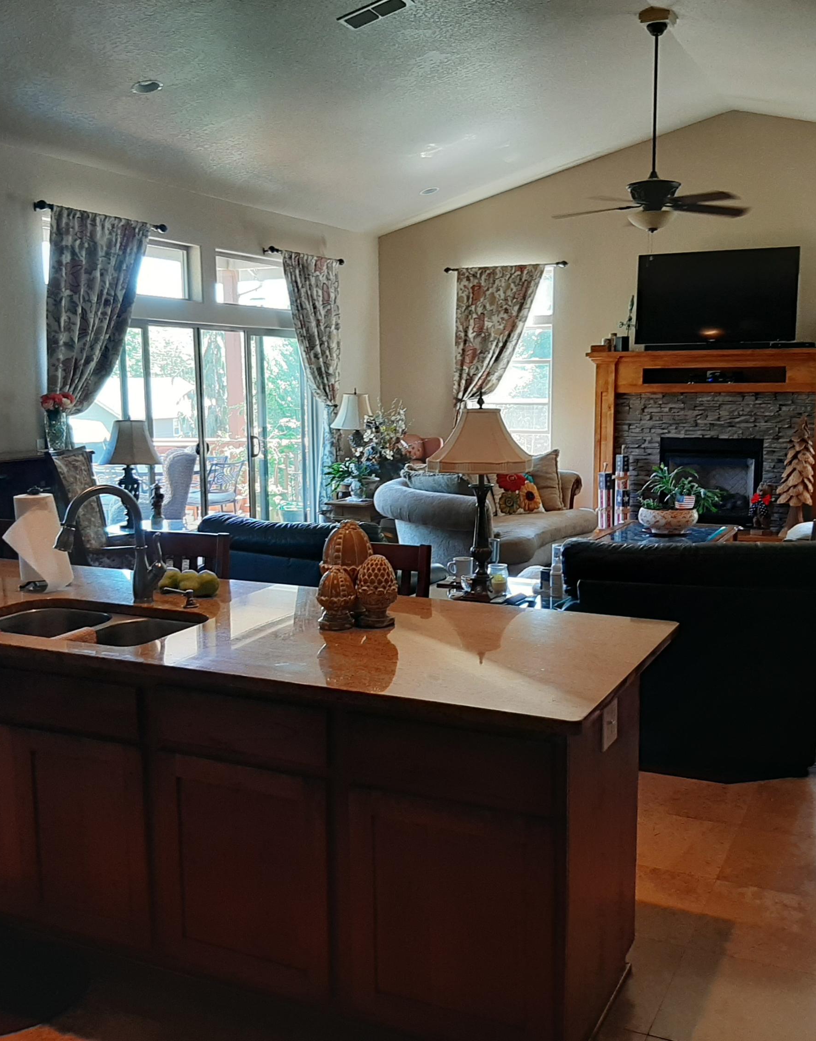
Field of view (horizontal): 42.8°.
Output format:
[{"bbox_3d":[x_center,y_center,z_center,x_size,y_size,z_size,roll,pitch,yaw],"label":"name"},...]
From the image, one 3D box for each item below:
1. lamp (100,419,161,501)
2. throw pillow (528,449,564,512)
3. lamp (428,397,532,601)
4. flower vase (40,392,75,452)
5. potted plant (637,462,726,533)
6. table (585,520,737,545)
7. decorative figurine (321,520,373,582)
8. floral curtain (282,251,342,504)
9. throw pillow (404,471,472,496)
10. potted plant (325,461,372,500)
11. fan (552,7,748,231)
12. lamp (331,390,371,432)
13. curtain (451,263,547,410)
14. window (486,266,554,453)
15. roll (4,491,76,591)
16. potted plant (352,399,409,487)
[{"bbox_3d":[-1.887,-0.312,6.970,0.420,0.740,0.420,3,9,26],"label":"lamp"},{"bbox_3d":[1.126,-0.336,8.837,0.470,0.480,0.170,-1,-7,-3],"label":"throw pillow"},{"bbox_3d":[0.328,-0.106,4.748,0.480,0.913,0.480,0,8,0],"label":"lamp"},{"bbox_3d":[-2.265,-0.639,6.701,0.231,0.378,0.231,3,8,26],"label":"flower vase"},{"bbox_3d":[2.009,-0.172,7.766,0.620,0.510,0.560,3,9,26],"label":"potted plant"},{"bbox_3d":[1.887,0.340,7.606,0.810,0.460,1.320,3,9,26],"label":"table"},{"bbox_3d":[-0.184,0.139,3.207,0.178,0.278,0.178,0,8,0],"label":"decorative figurine"},{"bbox_3d":[-0.879,-1.171,9.921,0.150,2.600,1.050,3,9,26],"label":"floral curtain"},{"bbox_3d":[0.218,-0.177,7.900,0.520,0.460,0.200,3,21,26],"label":"throw pillow"},{"bbox_3d":[-0.520,-0.350,9.085,0.425,0.350,0.425,0,8,0],"label":"potted plant"},{"bbox_3d":[1.619,-2.623,6.861,1.360,1.402,1.360,3,8,26],"label":"fan"},{"bbox_3d":[-0.467,-0.717,9.257,0.412,0.880,0.412,3,8,26],"label":"lamp"},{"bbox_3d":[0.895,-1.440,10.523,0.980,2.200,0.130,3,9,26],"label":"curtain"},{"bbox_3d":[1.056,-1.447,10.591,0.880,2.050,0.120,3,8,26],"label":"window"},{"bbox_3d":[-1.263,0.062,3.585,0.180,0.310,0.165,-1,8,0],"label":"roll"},{"bbox_3d":[-0.245,-0.643,8.900,0.480,0.800,0.440,-1,8,0],"label":"potted plant"}]

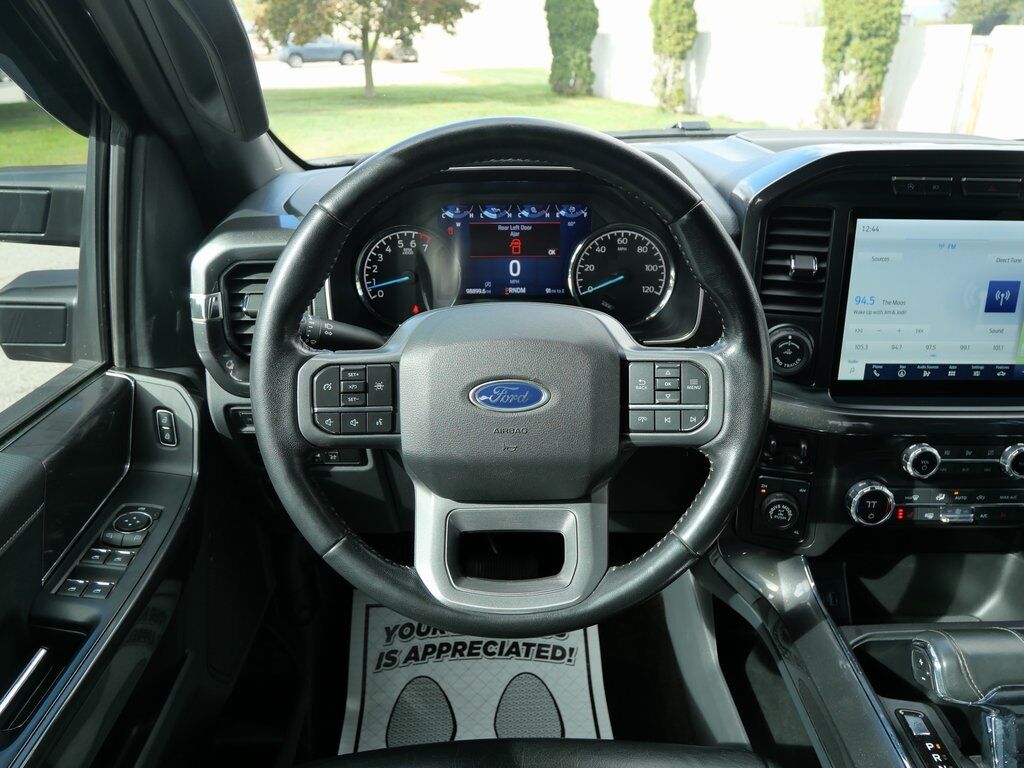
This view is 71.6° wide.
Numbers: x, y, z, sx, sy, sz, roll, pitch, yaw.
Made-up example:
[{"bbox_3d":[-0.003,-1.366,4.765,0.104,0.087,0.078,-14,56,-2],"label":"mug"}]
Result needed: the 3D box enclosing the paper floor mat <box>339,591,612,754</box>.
[{"bbox_3d":[-0.055,0.530,1.077,0.425,0.070,0.455,-1,40,-2],"label":"paper floor mat"}]

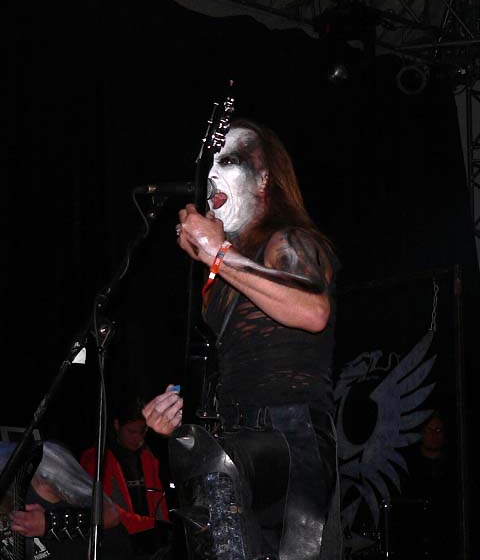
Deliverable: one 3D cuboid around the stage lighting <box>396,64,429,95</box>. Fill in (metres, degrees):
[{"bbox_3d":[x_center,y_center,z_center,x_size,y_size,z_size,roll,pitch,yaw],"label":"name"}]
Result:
[{"bbox_3d":[1.388,-1.615,7.714,0.260,0.260,0.300,-1,14,12],"label":"stage lighting"}]

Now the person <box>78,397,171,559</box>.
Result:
[{"bbox_3d":[-0.625,1.404,4.886,0.540,1.600,0.420,9,-17,-25],"label":"person"}]

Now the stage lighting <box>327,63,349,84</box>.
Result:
[{"bbox_3d":[0.860,-1.801,8.301,0.220,0.220,0.270,-3,20,16],"label":"stage lighting"}]

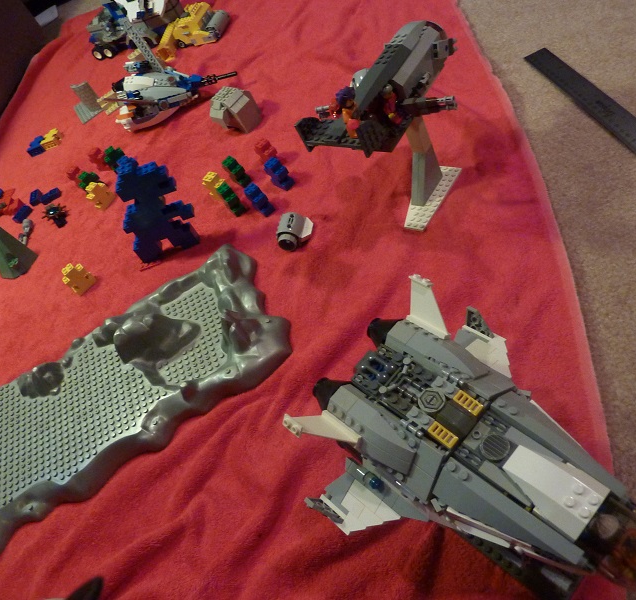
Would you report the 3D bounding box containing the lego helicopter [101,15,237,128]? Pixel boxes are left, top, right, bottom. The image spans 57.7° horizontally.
[{"bbox_3d":[-0.235,-0.343,0.896,0.207,0.119,0.205,-18,50,13],"label":"lego helicopter"}]

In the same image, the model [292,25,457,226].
[{"bbox_3d":[0.093,-0.172,0.610,0.150,0.177,0.180,21,67,36],"label":"model"}]

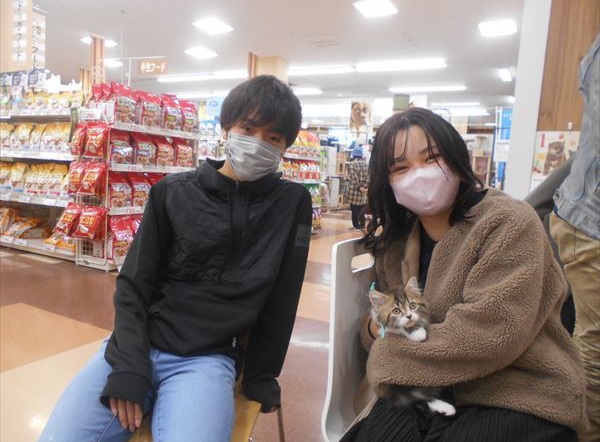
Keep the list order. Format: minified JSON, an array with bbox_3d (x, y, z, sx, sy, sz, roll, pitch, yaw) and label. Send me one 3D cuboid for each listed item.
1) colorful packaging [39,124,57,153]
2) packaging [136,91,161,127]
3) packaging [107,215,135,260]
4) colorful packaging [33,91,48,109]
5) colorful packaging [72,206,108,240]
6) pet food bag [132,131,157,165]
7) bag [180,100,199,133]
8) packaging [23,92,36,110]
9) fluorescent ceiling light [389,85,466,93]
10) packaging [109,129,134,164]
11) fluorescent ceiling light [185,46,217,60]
[{"bbox_3d":[-2.634,-0.870,4.754,0.220,0.290,0.090,6,7,27],"label":"colorful packaging"},{"bbox_3d":[-1.560,-1.141,4.640,0.115,0.340,0.250,6,7,27],"label":"packaging"},{"bbox_3d":[-1.788,0.159,4.495,0.120,0.390,0.230,1,5,34],"label":"packaging"},{"bbox_3d":[-2.788,-1.300,4.842,0.165,0.200,0.065,4,-1,14],"label":"colorful packaging"},{"bbox_3d":[-1.942,0.021,4.201,0.260,0.310,0.110,7,-8,28],"label":"colorful packaging"},{"bbox_3d":[-1.618,-0.735,4.694,0.100,0.345,0.205,-2,3,34],"label":"pet food bag"},{"bbox_3d":[-1.265,-1.146,5.047,0.110,0.350,0.250,7,7,28],"label":"bag"},{"bbox_3d":[-2.920,-1.299,4.905,0.205,0.190,0.090,6,7,27],"label":"packaging"},{"bbox_3d":[4.032,-4.190,14.253,2.360,0.100,0.220,6,8,28],"label":"fluorescent ceiling light"},{"bbox_3d":[-1.663,-0.674,4.130,0.120,0.345,0.235,7,7,29],"label":"packaging"},{"bbox_3d":[-2.275,-3.891,10.404,0.630,0.070,0.630,6,7,27],"label":"fluorescent ceiling light"}]

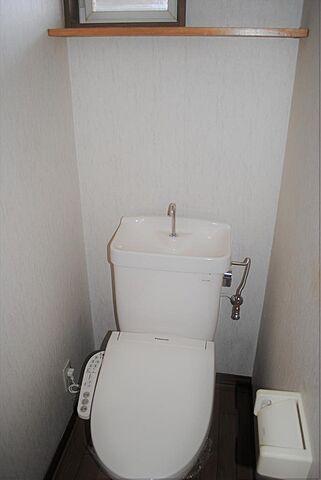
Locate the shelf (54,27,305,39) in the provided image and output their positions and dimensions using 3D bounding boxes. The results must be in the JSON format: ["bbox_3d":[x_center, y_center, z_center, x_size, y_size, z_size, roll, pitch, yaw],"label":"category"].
[{"bbox_3d":[0.048,-0.650,1.131,0.776,0.023,0.138,5,28,8],"label":"shelf"}]

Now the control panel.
[{"bbox_3d":[-0.241,0.496,1.264,0.070,0.050,0.265,2,32,3],"label":"control panel"}]

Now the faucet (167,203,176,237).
[{"bbox_3d":[0.042,-0.069,1.335,0.024,0.140,0.060,7,26,15],"label":"faucet"}]

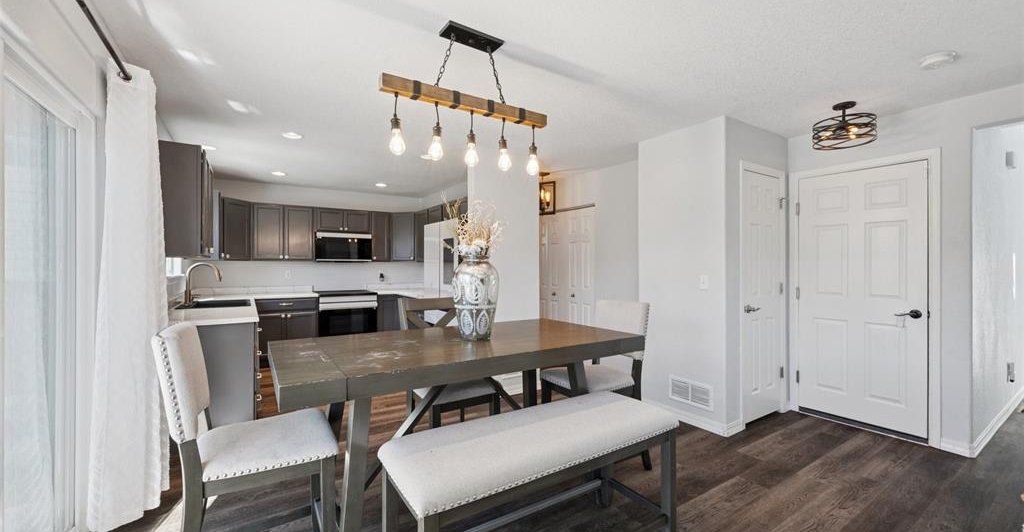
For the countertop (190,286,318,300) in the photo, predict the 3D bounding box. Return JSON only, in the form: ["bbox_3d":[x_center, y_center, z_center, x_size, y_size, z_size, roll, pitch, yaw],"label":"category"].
[{"bbox_3d":[-3.344,0.343,5.239,1.375,0.140,0.630,0,0,-33],"label":"countertop"}]

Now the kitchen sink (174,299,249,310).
[{"bbox_3d":[-2.995,0.488,4.062,0.520,0.210,0.850,0,0,-33],"label":"kitchen sink"}]

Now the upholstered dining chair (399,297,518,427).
[{"bbox_3d":[-0.390,0.768,2.426,0.460,1.070,0.570,0,0,-33],"label":"upholstered dining chair"}]

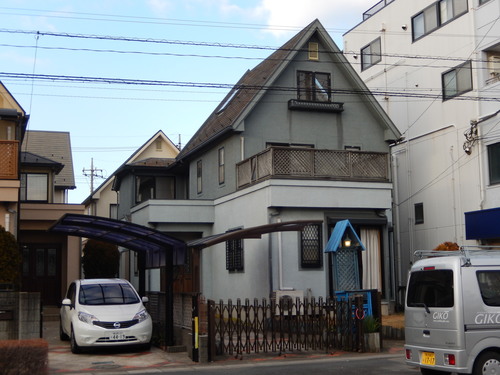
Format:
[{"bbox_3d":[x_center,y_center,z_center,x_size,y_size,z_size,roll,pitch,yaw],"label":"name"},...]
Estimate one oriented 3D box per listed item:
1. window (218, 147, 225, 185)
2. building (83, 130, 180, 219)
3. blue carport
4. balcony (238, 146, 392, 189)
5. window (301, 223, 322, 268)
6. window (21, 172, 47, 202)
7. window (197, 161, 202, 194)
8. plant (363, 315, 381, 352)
[{"bbox_3d":[-0.955,-0.730,24.790,0.120,1.206,0.580,1,-7,-18],"label":"window"},{"bbox_3d":[-5.842,1.879,41.037,6.720,8.690,8.500,1,-7,-18],"label":"building"},{"bbox_3d":[-3.418,2.295,18.210,2.700,2.890,5.200,1,-7,-18],"label":"blue carport"},{"bbox_3d":[1.784,-0.438,22.153,3.576,0.877,3.148,1,-7,-18],"label":"balcony"},{"bbox_3d":[1.703,1.604,20.435,0.681,1.295,0.150,1,-7,-18],"label":"window"},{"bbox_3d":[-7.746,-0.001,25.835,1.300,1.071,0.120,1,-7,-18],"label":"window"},{"bbox_3d":[-1.887,-0.380,27.595,0.120,1.256,0.580,1,-7,-18],"label":"window"},{"bbox_3d":[2.538,3.034,15.355,0.330,0.752,0.330,1,-7,-18],"label":"plant"}]

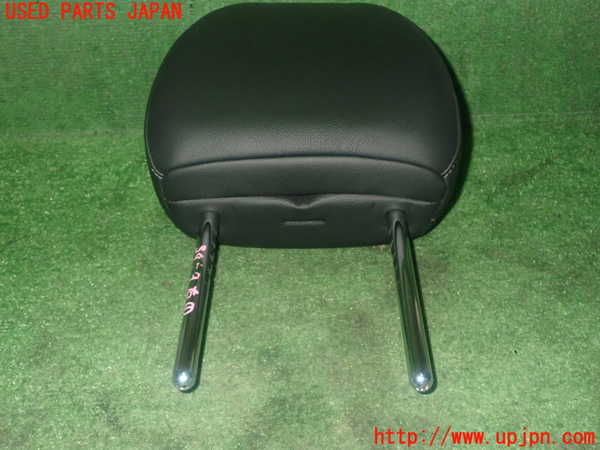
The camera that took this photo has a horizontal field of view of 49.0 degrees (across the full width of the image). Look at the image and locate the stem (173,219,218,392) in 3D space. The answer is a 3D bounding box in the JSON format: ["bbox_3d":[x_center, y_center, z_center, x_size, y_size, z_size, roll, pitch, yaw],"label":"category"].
[{"bbox_3d":[-0.073,0.048,0.476,0.014,0.014,0.170,1,40,0],"label":"stem"}]

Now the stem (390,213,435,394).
[{"bbox_3d":[0.078,0.048,0.477,0.014,0.014,0.170,1,40,0],"label":"stem"}]

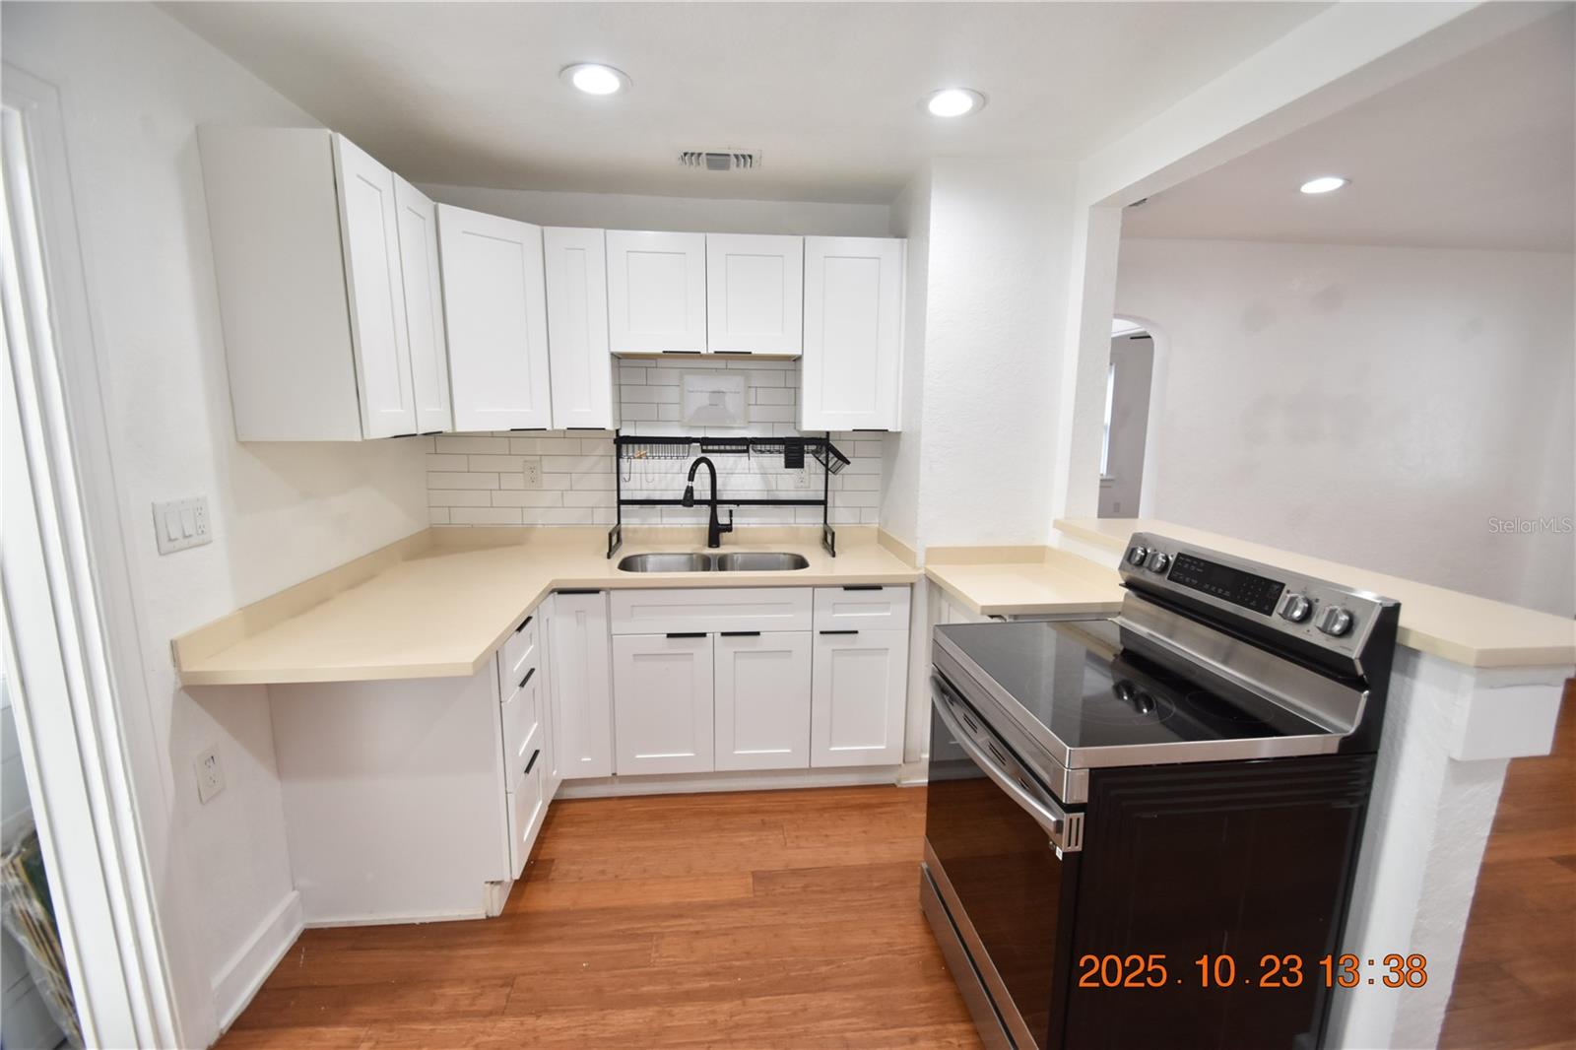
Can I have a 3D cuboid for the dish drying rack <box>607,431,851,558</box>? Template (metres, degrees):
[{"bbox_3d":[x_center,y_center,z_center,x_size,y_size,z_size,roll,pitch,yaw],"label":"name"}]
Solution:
[{"bbox_3d":[-0.252,-0.143,2.834,1.020,0.529,0.250,0,10,-6],"label":"dish drying rack"}]

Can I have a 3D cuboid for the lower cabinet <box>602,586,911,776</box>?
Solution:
[{"bbox_3d":[-0.135,0.584,2.858,1.177,0.844,0.596,0,10,-6],"label":"lower cabinet"}]

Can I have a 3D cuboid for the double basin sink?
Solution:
[{"bbox_3d":[-0.299,0.246,2.699,0.776,0.190,0.350,0,10,-6],"label":"double basin sink"}]

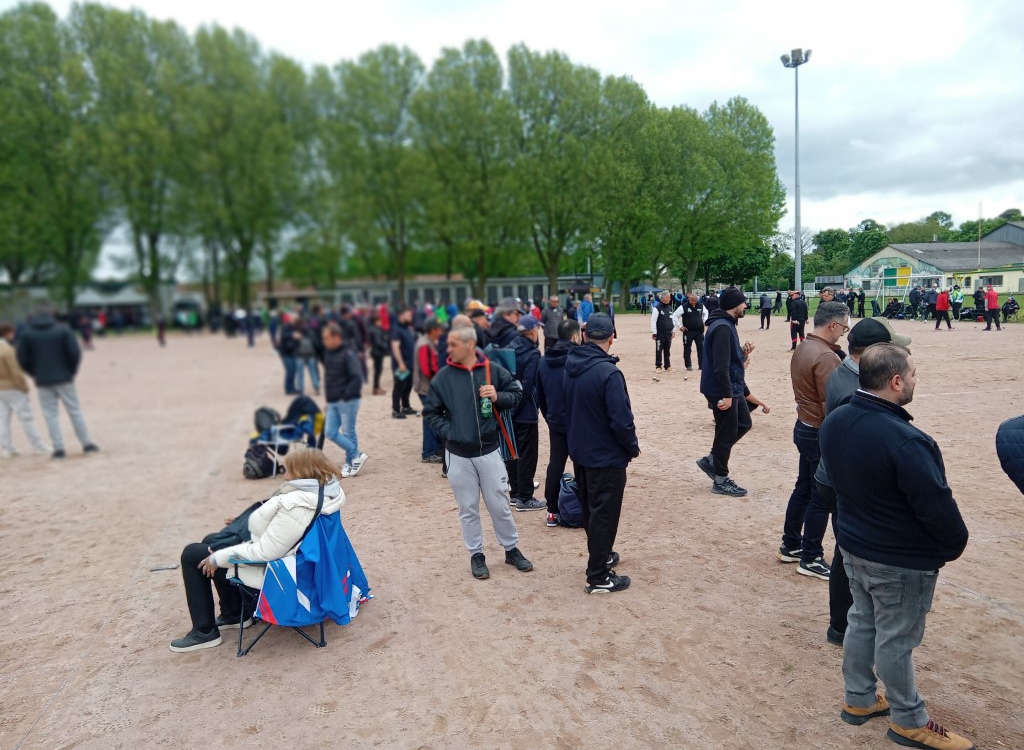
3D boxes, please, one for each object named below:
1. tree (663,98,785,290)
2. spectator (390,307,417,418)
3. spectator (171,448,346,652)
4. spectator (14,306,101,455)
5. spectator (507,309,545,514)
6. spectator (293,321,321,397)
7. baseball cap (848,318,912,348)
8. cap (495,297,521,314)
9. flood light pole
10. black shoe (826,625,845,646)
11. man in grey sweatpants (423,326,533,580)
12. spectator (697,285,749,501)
[{"bbox_3d":[22.719,-18.263,88.974,11.800,22.296,11.500,-2,5,0],"label":"tree"},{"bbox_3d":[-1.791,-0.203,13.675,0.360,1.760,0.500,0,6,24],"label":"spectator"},{"bbox_3d":[-1.420,0.941,4.631,0.950,1.060,0.600,-3,5,-16],"label":"spectator"},{"bbox_3d":[-5.755,0.081,10.488,0.660,1.890,0.450,-5,6,-27],"label":"spectator"},{"bbox_3d":[0.072,0.335,7.272,0.420,1.690,0.500,-4,6,-20],"label":"spectator"},{"bbox_3d":[-4.257,-0.381,17.126,0.400,1.600,0.500,1,6,30],"label":"spectator"},{"bbox_3d":[1.822,-0.210,4.100,0.270,0.140,0.185,-1,5,5],"label":"baseball cap"},{"bbox_3d":[-0.024,-0.659,7.850,0.270,0.145,0.185,-4,6,-19],"label":"cap"},{"bbox_3d":[18.584,-12.427,54.202,1.900,17.330,1.400,0,6,20],"label":"flood light pole"},{"bbox_3d":[1.778,1.353,4.315,0.290,0.105,0.110,2,7,35],"label":"black shoe"},{"bbox_3d":[-0.220,0.498,5.581,0.680,1.700,0.450,-4,6,-17],"label":"man in grey sweatpants"},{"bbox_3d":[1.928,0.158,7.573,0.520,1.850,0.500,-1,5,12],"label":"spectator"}]

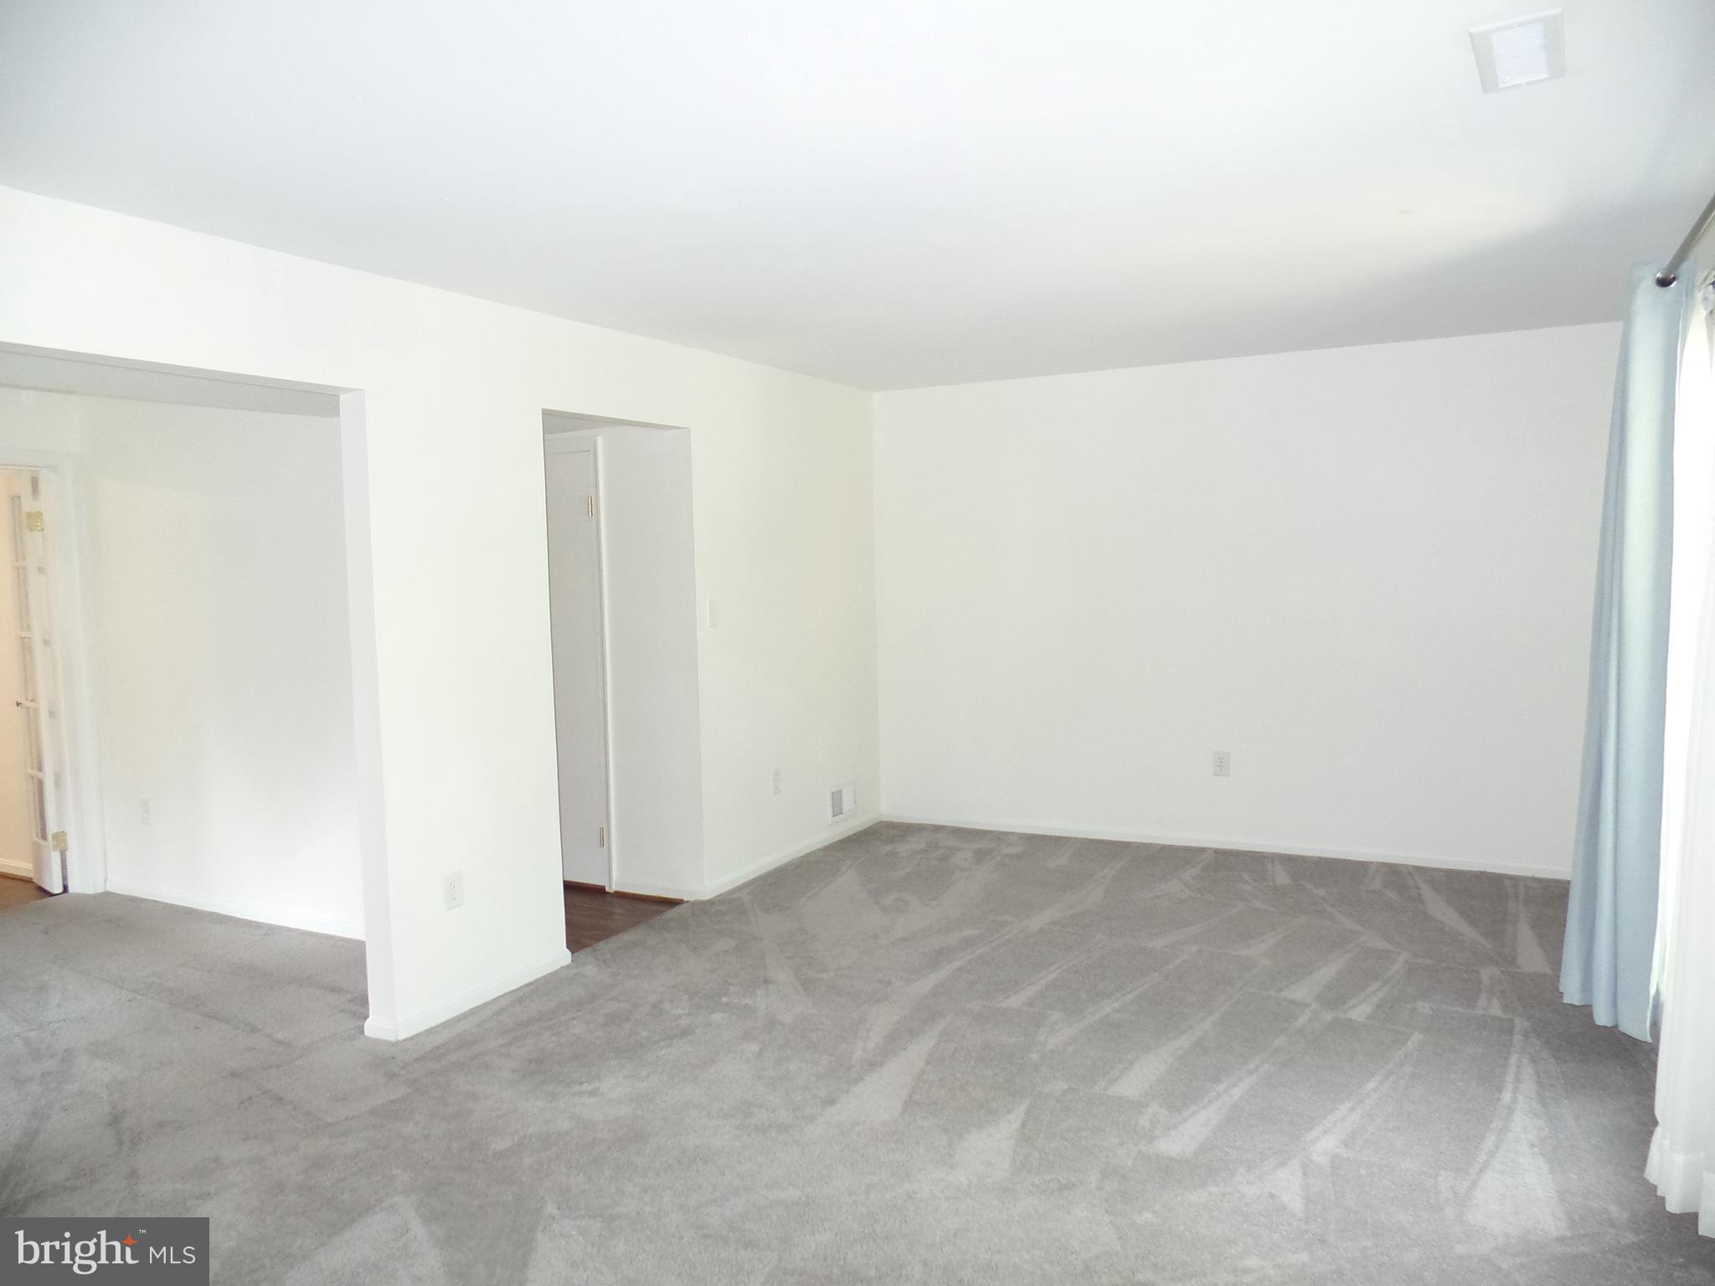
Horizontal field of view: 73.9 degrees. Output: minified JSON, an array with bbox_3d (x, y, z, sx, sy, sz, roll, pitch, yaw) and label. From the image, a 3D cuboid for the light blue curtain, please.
[{"bbox_3d":[2.302,0.051,3.438,0.240,2.240,0.350,1,5,29],"label":"light blue curtain"}]

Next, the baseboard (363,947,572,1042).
[{"bbox_3d":[-1.350,1.222,4.040,0.145,0.072,0.805,1,5,29],"label":"baseboard"}]

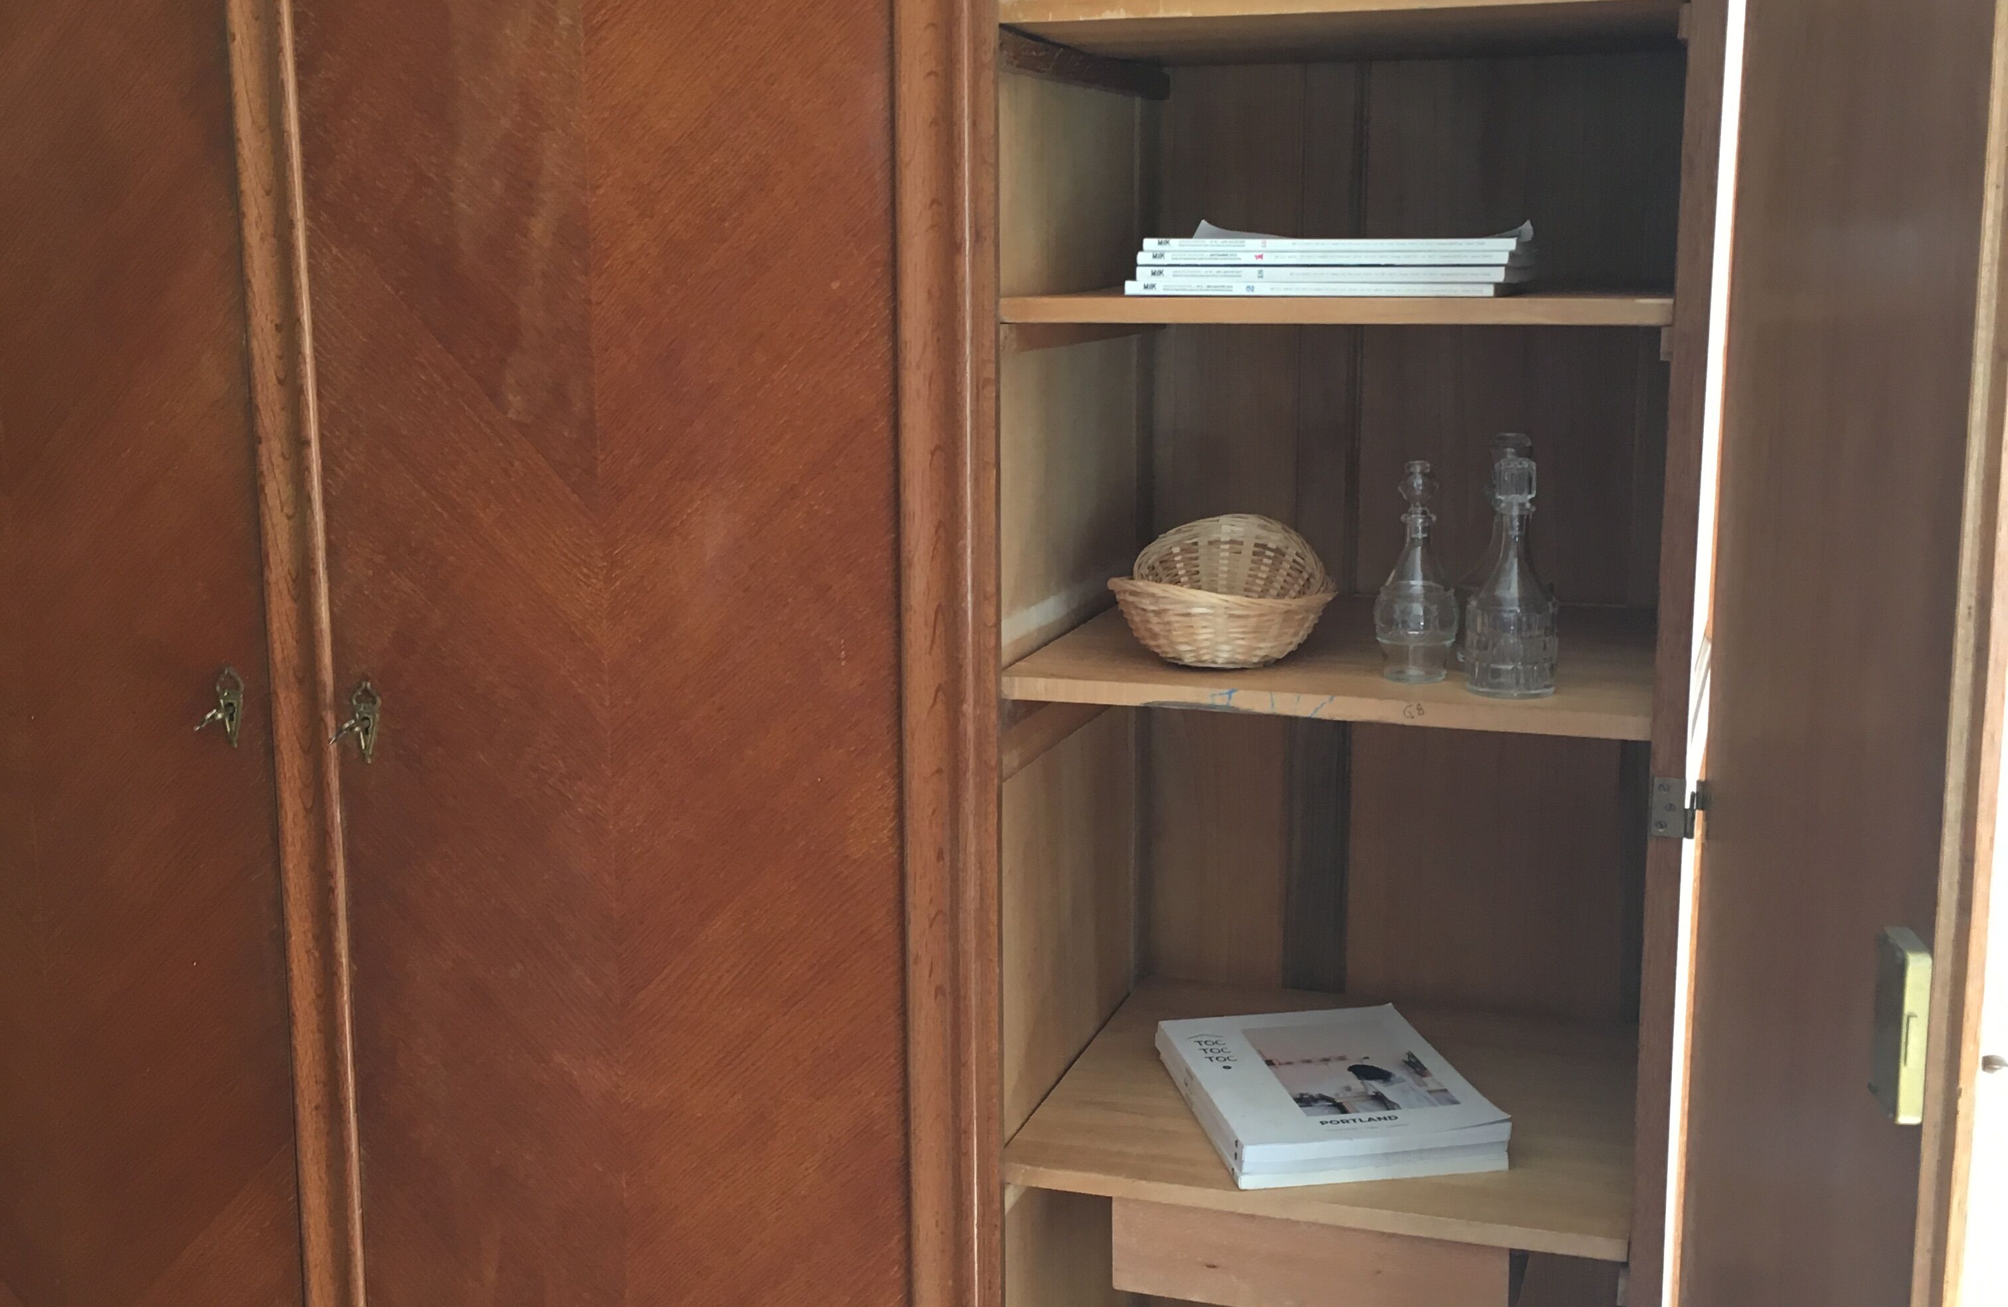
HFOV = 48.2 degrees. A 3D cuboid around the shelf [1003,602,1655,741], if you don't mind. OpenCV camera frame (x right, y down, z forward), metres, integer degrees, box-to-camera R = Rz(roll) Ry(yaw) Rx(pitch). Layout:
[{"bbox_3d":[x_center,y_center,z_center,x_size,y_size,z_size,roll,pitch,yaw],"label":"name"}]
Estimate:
[{"bbox_3d":[0.315,-0.001,1.972,0.520,0.018,0.492,3,11,18],"label":"shelf"}]

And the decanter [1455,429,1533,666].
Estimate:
[{"bbox_3d":[0.420,-0.087,1.852,0.083,0.194,0.083,3,11,18],"label":"decanter"}]

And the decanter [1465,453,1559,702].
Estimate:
[{"bbox_3d":[0.401,-0.062,1.748,0.073,0.183,0.073,3,11,18],"label":"decanter"}]

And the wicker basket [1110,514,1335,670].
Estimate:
[{"bbox_3d":[0.188,-0.054,1.891,0.190,0.117,0.182,3,11,18],"label":"wicker basket"}]

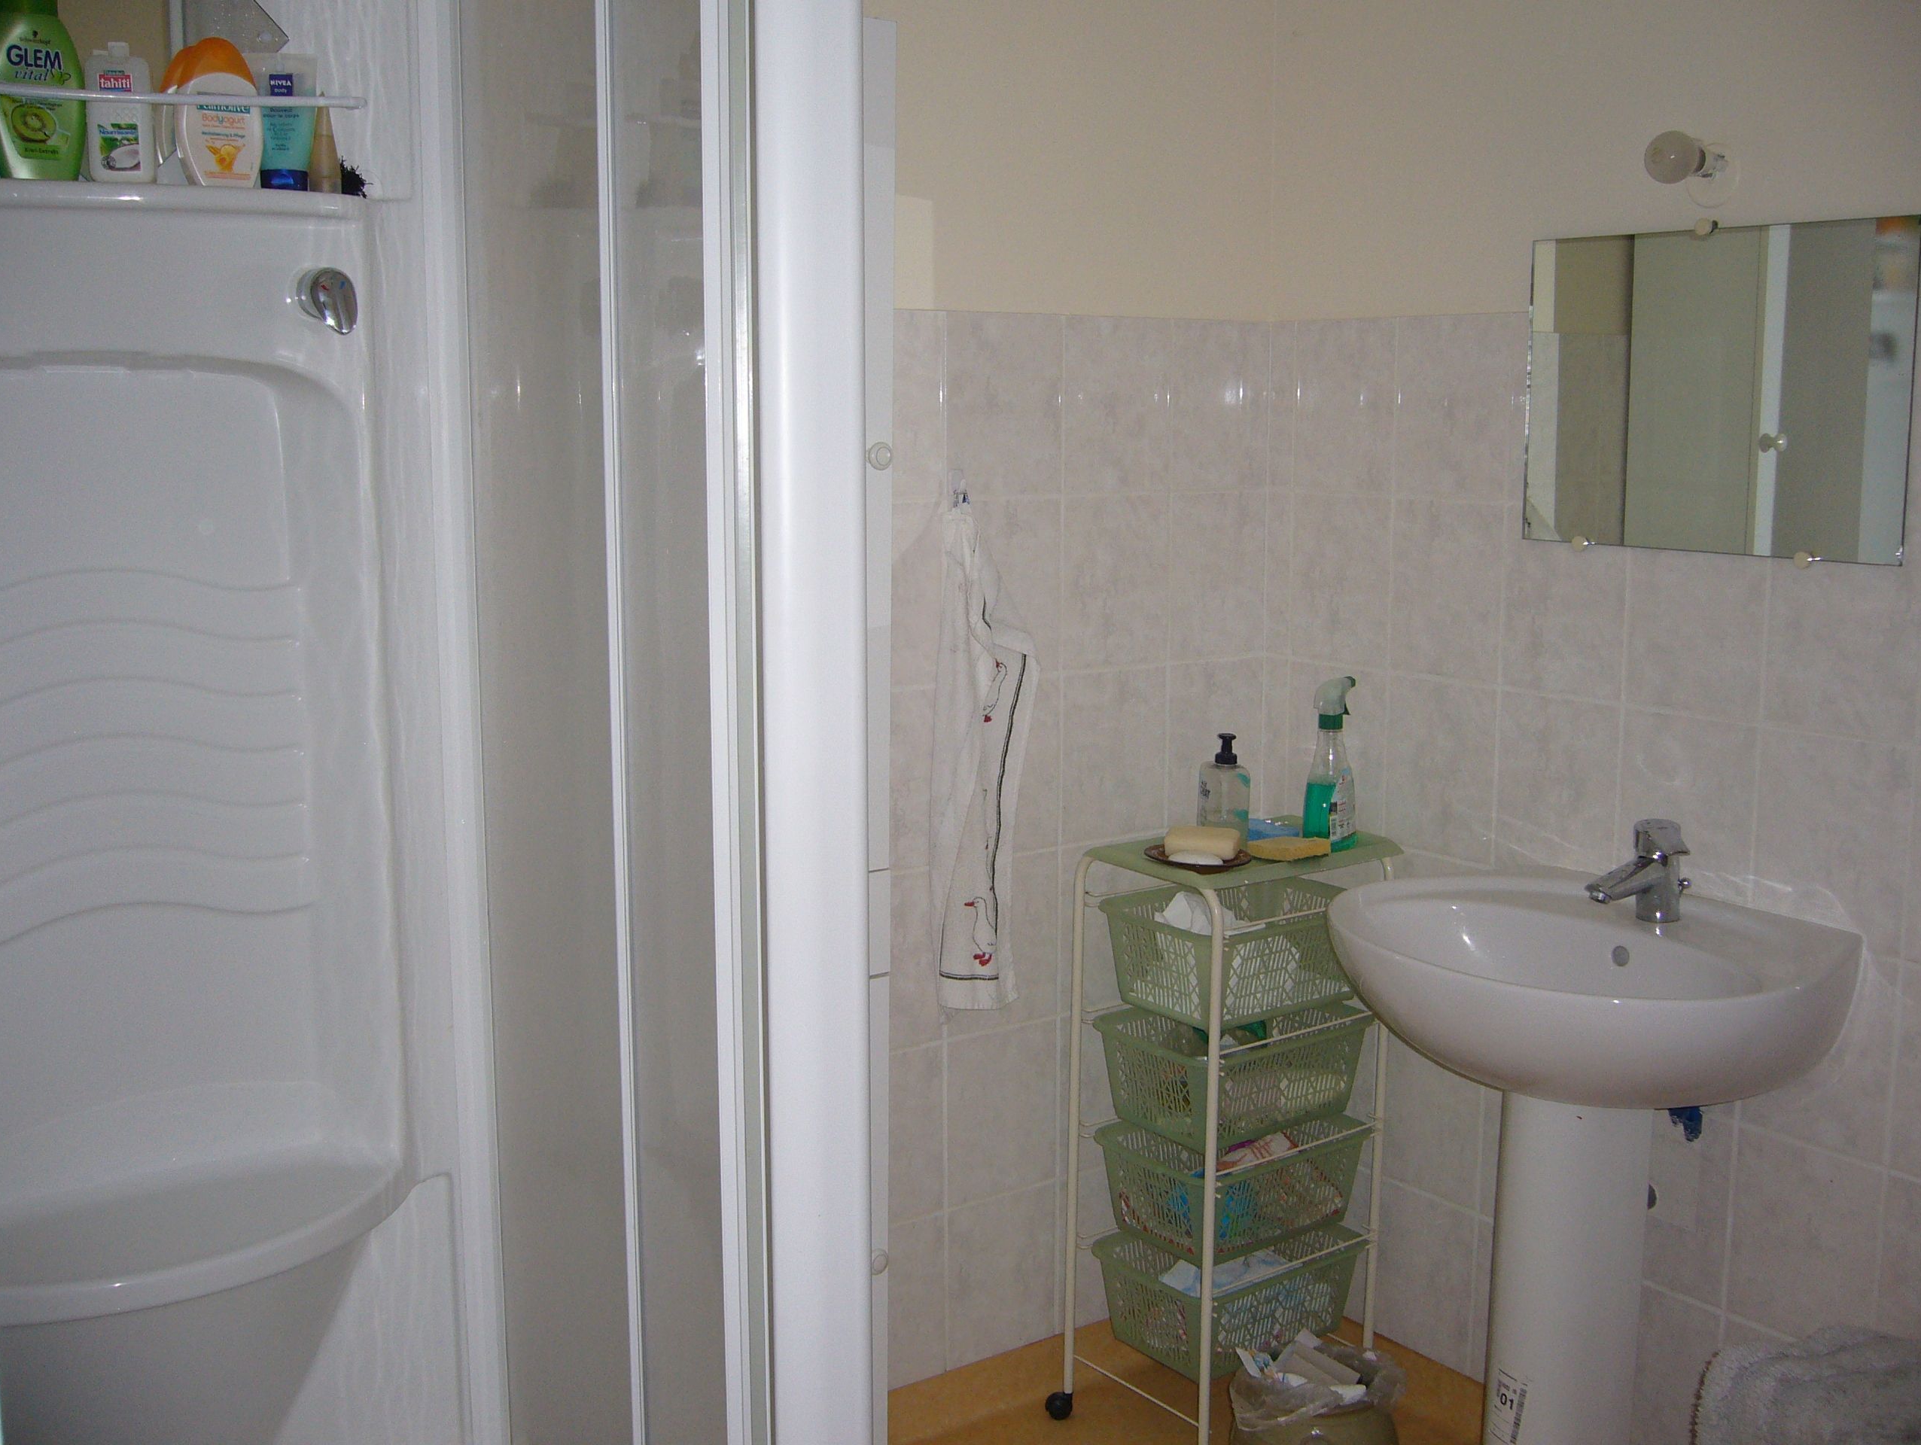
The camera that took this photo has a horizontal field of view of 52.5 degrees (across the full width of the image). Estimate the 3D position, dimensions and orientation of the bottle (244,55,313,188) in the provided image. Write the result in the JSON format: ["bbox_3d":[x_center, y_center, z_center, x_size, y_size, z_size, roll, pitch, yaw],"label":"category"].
[{"bbox_3d":[-0.679,-0.597,1.945,0.069,0.146,0.044,-4,10,-22],"label":"bottle"}]

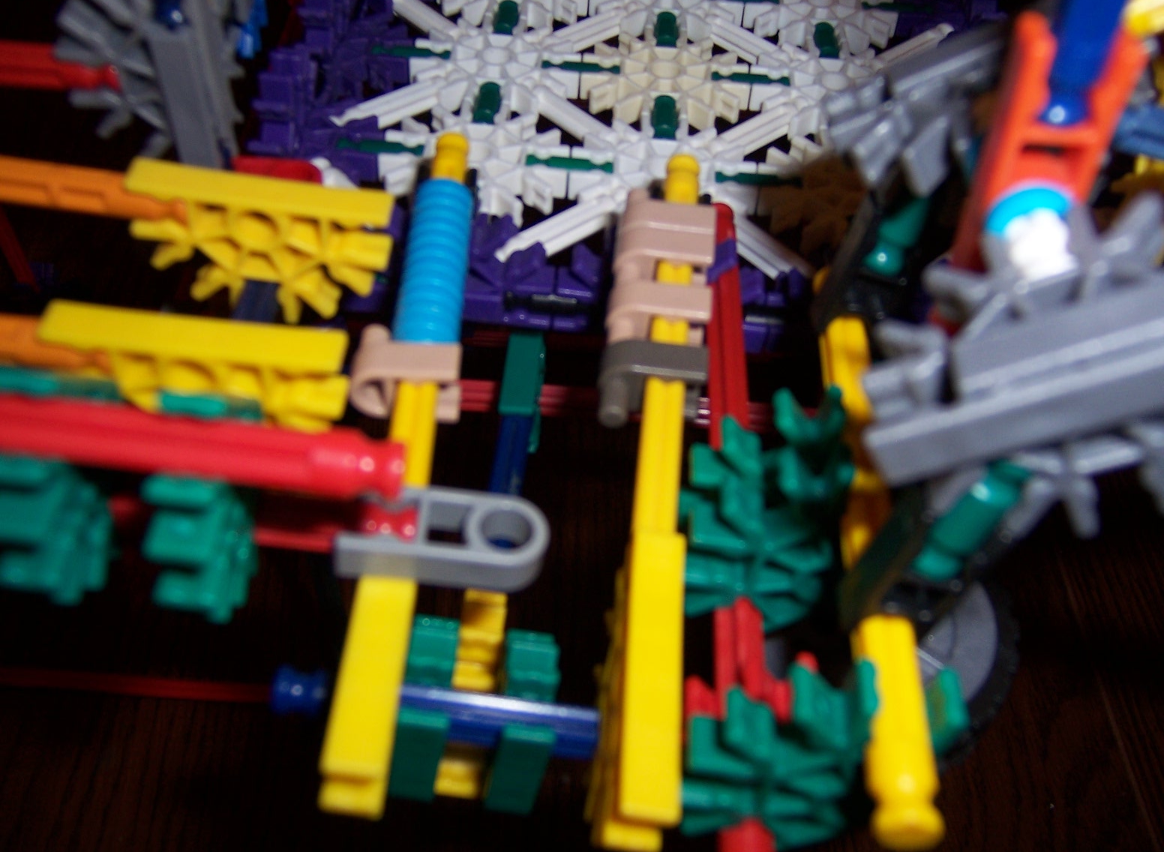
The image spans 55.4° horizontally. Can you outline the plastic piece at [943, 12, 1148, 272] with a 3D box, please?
[{"bbox_3d":[0.042,-0.020,0.103,0.010,0.035,0.006,-2,48,6],"label":"plastic piece"}]

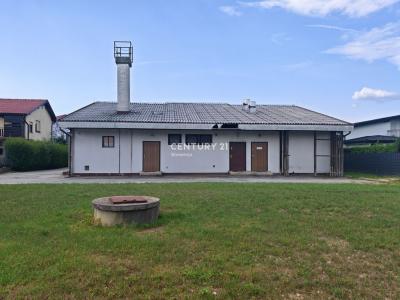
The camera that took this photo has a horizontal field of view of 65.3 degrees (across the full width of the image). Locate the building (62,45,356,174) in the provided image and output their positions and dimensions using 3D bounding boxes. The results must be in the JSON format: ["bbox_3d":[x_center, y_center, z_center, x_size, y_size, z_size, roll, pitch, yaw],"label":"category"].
[{"bbox_3d":[0.000,-3.250,29.200,19.400,10.200,17.500,0,-1,-5],"label":"building"}]

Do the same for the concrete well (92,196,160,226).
[{"bbox_3d":[-1.690,1.385,7.250,1.520,0.440,1.520,0,0,0],"label":"concrete well"}]

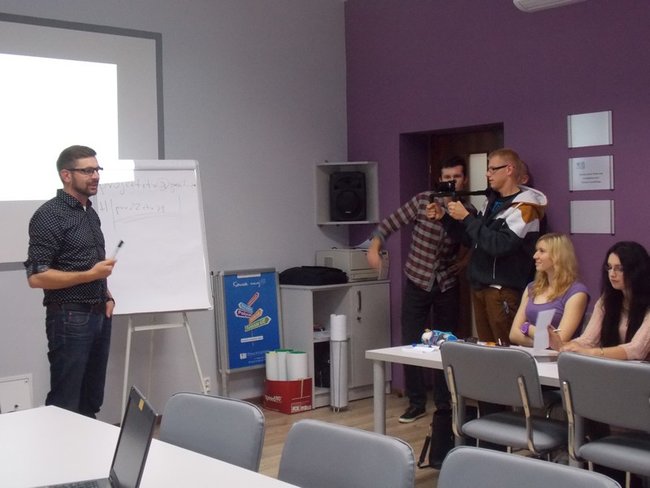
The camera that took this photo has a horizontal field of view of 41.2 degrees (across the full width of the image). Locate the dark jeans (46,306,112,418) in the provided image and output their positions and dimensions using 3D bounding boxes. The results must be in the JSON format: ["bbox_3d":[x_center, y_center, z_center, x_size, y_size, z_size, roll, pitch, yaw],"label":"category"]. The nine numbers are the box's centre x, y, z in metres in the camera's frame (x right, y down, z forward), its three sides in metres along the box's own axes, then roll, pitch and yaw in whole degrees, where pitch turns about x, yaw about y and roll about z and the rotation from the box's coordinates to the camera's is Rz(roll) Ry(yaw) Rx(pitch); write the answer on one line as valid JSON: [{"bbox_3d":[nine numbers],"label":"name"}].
[{"bbox_3d":[-1.237,0.805,4.300,0.270,1.000,0.360,1,3,40],"label":"dark jeans"}]

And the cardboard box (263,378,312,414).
[{"bbox_3d":[-0.270,1.122,6.480,0.260,0.235,0.290,-3,3,-39],"label":"cardboard box"}]

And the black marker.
[{"bbox_3d":[-0.993,0.043,4.120,0.020,0.140,0.020,27,6,-18],"label":"black marker"}]

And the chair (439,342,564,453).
[{"bbox_3d":[0.891,0.891,3.940,0.530,0.850,0.510,-3,3,-41],"label":"chair"}]

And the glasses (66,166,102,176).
[{"bbox_3d":[-1.188,-0.355,4.250,0.140,0.045,0.140,0,3,34],"label":"glasses"}]

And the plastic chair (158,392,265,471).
[{"bbox_3d":[-0.550,0.966,2.796,0.510,0.850,0.530,1,3,42],"label":"plastic chair"}]

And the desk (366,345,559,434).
[{"bbox_3d":[0.919,0.932,4.348,0.700,0.735,1.300,-3,3,-41],"label":"desk"}]

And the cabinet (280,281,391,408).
[{"bbox_3d":[0.085,0.764,6.874,0.790,0.905,0.430,-3,3,-39],"label":"cabinet"}]

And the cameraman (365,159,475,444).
[{"bbox_3d":[0.674,0.325,6.100,0.720,1.820,0.460,0,2,18],"label":"cameraman"}]

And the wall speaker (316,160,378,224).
[{"bbox_3d":[0.187,-0.419,7.170,0.500,0.490,0.360,-1,2,6],"label":"wall speaker"}]

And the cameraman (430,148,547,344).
[{"bbox_3d":[0.984,0.344,5.200,0.540,1.840,0.480,-2,3,-29],"label":"cameraman"}]

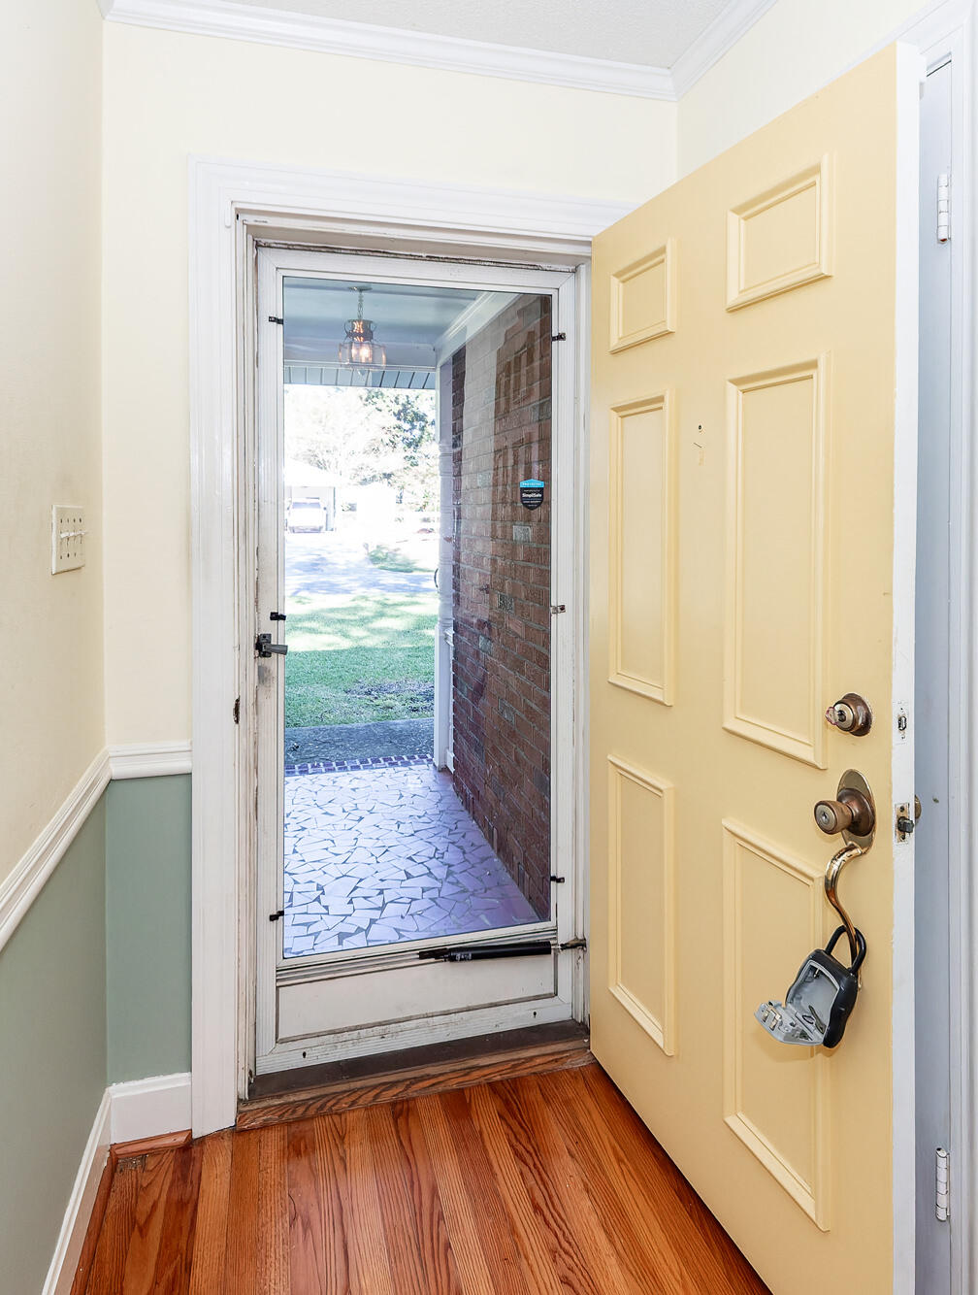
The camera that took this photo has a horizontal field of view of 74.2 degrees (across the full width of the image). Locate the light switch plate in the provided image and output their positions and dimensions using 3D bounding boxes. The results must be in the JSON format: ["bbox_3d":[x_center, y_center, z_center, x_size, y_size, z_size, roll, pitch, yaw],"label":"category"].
[{"bbox_3d":[-0.755,-0.195,1.165,0.010,0.114,0.190,0,2,-19],"label":"light switch plate"}]

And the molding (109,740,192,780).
[{"bbox_3d":[-0.738,0.246,1.416,0.172,0.068,0.025,0,1,-13],"label":"molding"}]

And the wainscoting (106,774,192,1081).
[{"bbox_3d":[-0.748,0.619,1.428,0.172,0.660,0.020,0,1,-13],"label":"wainscoting"}]

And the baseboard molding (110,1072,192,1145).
[{"bbox_3d":[-0.741,1.012,1.418,0.175,0.127,0.020,0,1,-13],"label":"baseboard molding"}]

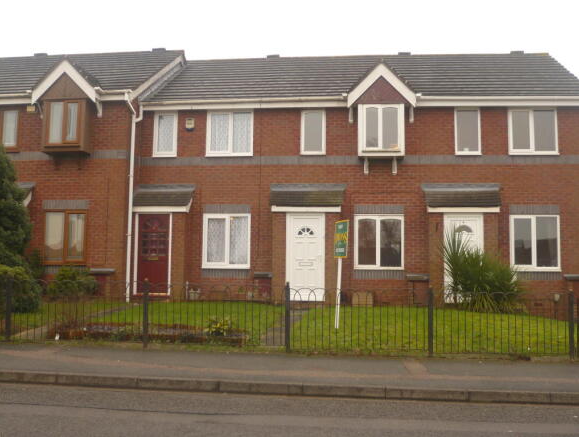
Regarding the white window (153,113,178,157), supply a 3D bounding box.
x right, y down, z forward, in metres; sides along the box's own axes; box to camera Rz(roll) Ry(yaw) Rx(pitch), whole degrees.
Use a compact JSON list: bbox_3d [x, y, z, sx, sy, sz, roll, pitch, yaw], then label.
[{"bbox_3d":[-3.120,-2.114,16.933,0.619,1.171,0.090,0,-5,4],"label":"white window"}]

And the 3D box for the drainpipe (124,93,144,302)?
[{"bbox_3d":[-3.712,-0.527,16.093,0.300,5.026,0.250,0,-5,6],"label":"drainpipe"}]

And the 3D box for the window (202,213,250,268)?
[{"bbox_3d":[-1.552,0.558,16.561,1.197,1.364,0.090,0,-5,4],"label":"window"}]

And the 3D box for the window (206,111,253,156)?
[{"bbox_3d":[-1.492,-2.113,16.916,1.194,1.146,0.100,0,-5,6],"label":"window"}]

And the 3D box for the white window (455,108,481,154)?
[{"bbox_3d":[4.334,-2.107,16.384,0.639,1.158,0.090,0,-5,4],"label":"white window"}]

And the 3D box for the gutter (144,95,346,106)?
[{"bbox_3d":[-1.142,-2.872,16.508,5.013,0.125,0.125,0,-5,4],"label":"gutter"}]

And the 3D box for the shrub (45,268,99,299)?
[{"bbox_3d":[-4.950,1.486,15.400,1.030,0.760,0.850,0,-5,4],"label":"shrub"}]

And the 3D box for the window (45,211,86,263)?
[{"bbox_3d":[-5.335,0.440,16.024,1.073,1.311,0.090,0,-5,4],"label":"window"}]

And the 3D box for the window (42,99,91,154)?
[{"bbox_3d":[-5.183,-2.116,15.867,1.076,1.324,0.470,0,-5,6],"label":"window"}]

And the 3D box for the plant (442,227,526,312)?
[{"bbox_3d":[4.146,1.108,14.414,1.662,1.793,1.500,0,-5,6],"label":"plant"}]

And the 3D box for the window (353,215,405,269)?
[{"bbox_3d":[2.168,0.571,16.286,1.208,1.327,0.090,0,-5,4],"label":"window"}]

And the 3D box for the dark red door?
[{"bbox_3d":[-3.241,0.846,16.126,0.870,1.932,0.100,0,-5,6],"label":"dark red door"}]

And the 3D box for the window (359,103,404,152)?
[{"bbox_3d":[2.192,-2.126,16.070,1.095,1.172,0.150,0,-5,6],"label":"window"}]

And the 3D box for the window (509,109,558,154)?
[{"bbox_3d":[5.834,-2.066,16.160,1.147,1.119,0.100,0,-5,6],"label":"window"}]

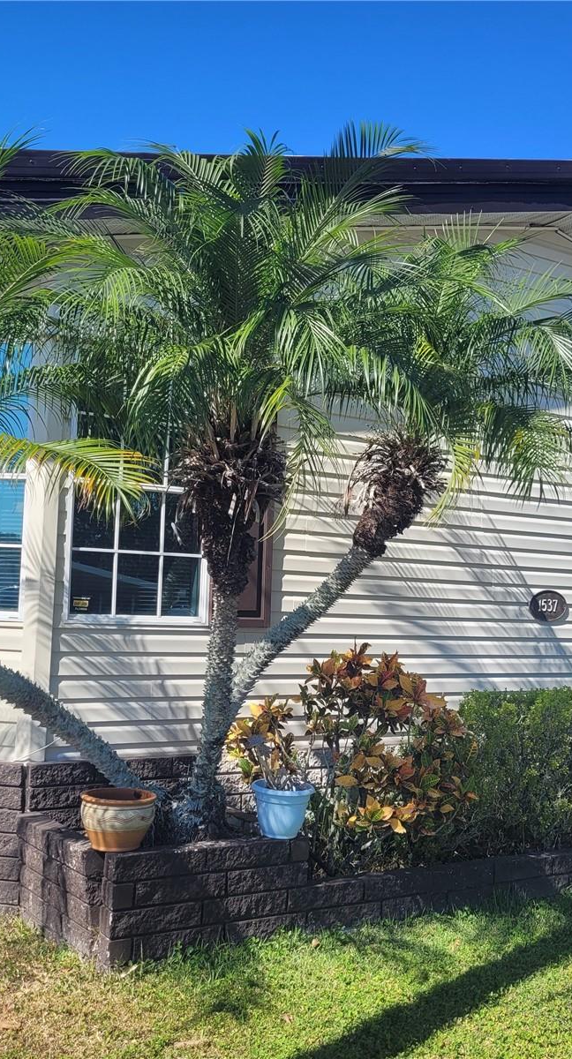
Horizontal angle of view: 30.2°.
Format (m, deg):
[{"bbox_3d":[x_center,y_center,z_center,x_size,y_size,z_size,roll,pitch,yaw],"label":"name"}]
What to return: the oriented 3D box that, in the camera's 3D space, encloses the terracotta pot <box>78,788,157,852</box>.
[{"bbox_3d":[-0.667,1.155,4.212,0.299,0.200,0.299,3,-4,-8],"label":"terracotta pot"}]

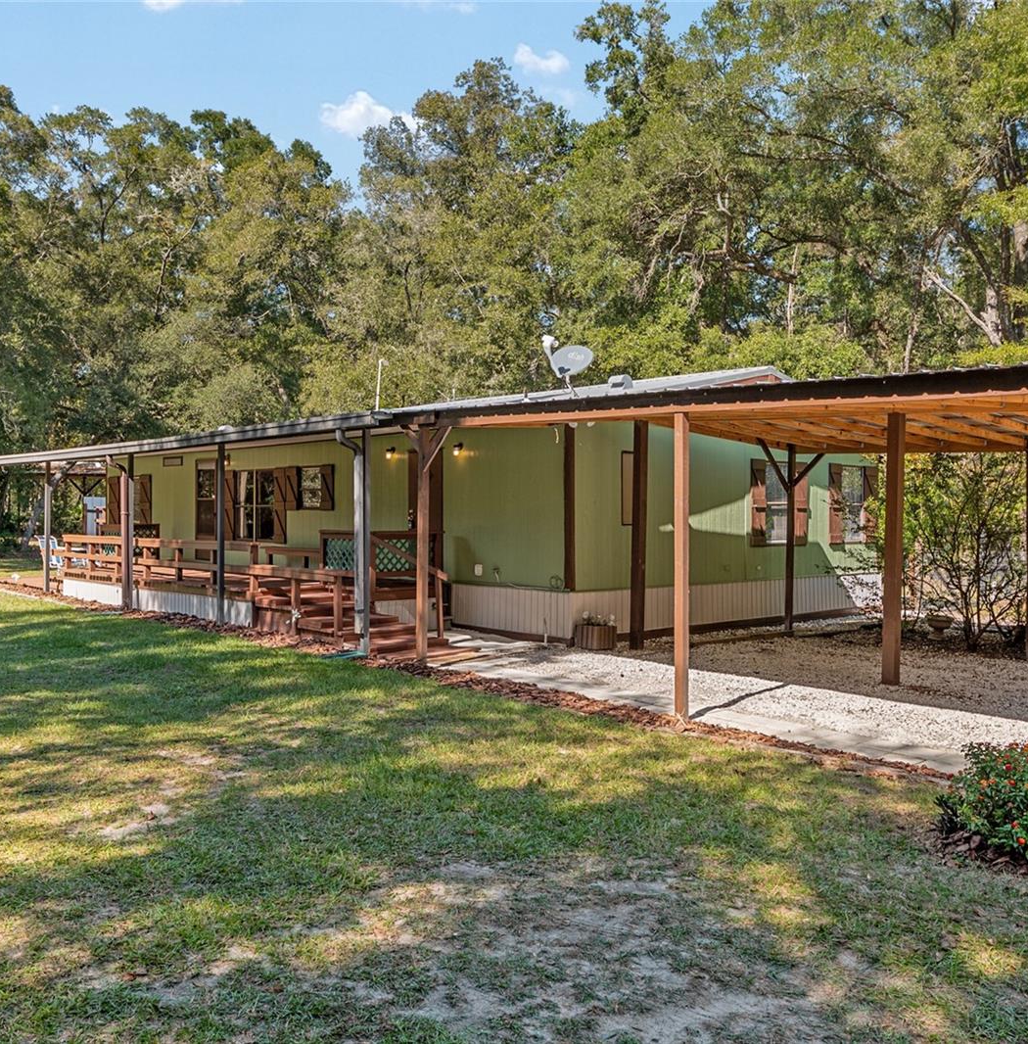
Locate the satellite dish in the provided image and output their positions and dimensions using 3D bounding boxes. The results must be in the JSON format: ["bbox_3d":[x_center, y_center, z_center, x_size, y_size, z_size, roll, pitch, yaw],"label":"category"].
[{"bbox_3d":[0.668,-1.981,13.100,0.620,0.760,0.620,1,1,43],"label":"satellite dish"}]

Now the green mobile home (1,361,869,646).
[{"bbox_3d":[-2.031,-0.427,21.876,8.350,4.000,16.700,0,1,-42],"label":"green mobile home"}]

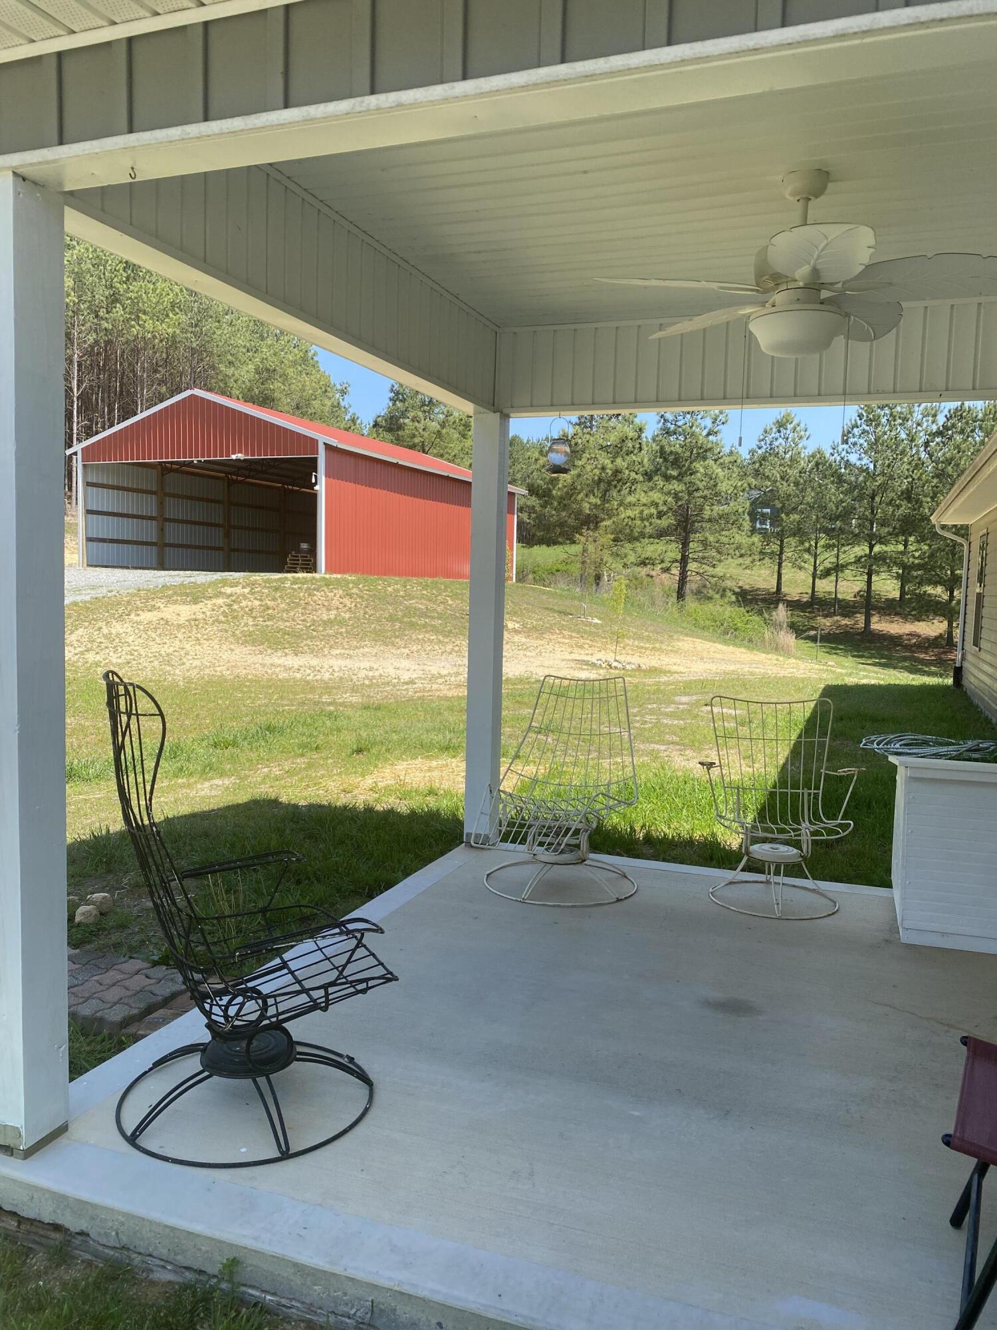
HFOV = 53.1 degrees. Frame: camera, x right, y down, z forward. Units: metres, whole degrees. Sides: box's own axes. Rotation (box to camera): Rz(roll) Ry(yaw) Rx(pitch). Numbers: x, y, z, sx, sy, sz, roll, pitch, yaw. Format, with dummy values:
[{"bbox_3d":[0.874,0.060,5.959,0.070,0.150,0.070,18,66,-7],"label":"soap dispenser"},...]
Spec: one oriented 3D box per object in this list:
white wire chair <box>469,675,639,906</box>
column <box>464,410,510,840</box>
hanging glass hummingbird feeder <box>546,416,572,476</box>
[{"bbox_3d":[0.257,0.543,4.490,0.690,0.945,0.930,3,5,22],"label":"white wire chair"},{"bbox_3d":[-0.067,-0.160,5.191,0.142,2.220,0.142,3,5,20],"label":"column"},{"bbox_3d":[0.298,-1.080,4.901,0.127,0.287,0.127,2,4,0],"label":"hanging glass hummingbird feeder"}]

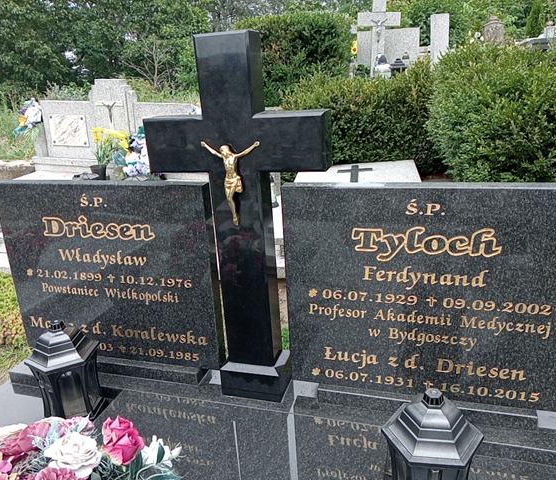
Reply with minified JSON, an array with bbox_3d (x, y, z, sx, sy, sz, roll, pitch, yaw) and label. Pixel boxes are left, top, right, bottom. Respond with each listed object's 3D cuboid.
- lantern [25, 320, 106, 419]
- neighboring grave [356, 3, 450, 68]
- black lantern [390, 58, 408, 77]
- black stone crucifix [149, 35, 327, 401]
[{"bbox_3d":[-0.668,0.405,1.641,0.195,0.323,0.214,-2,21,6],"label":"lantern"},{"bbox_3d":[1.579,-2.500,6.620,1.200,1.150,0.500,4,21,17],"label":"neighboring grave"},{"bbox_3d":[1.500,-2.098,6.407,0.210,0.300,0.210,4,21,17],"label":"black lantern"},{"bbox_3d":[-0.100,-0.021,1.488,0.504,1.060,0.129,3,22,17],"label":"black stone crucifix"}]

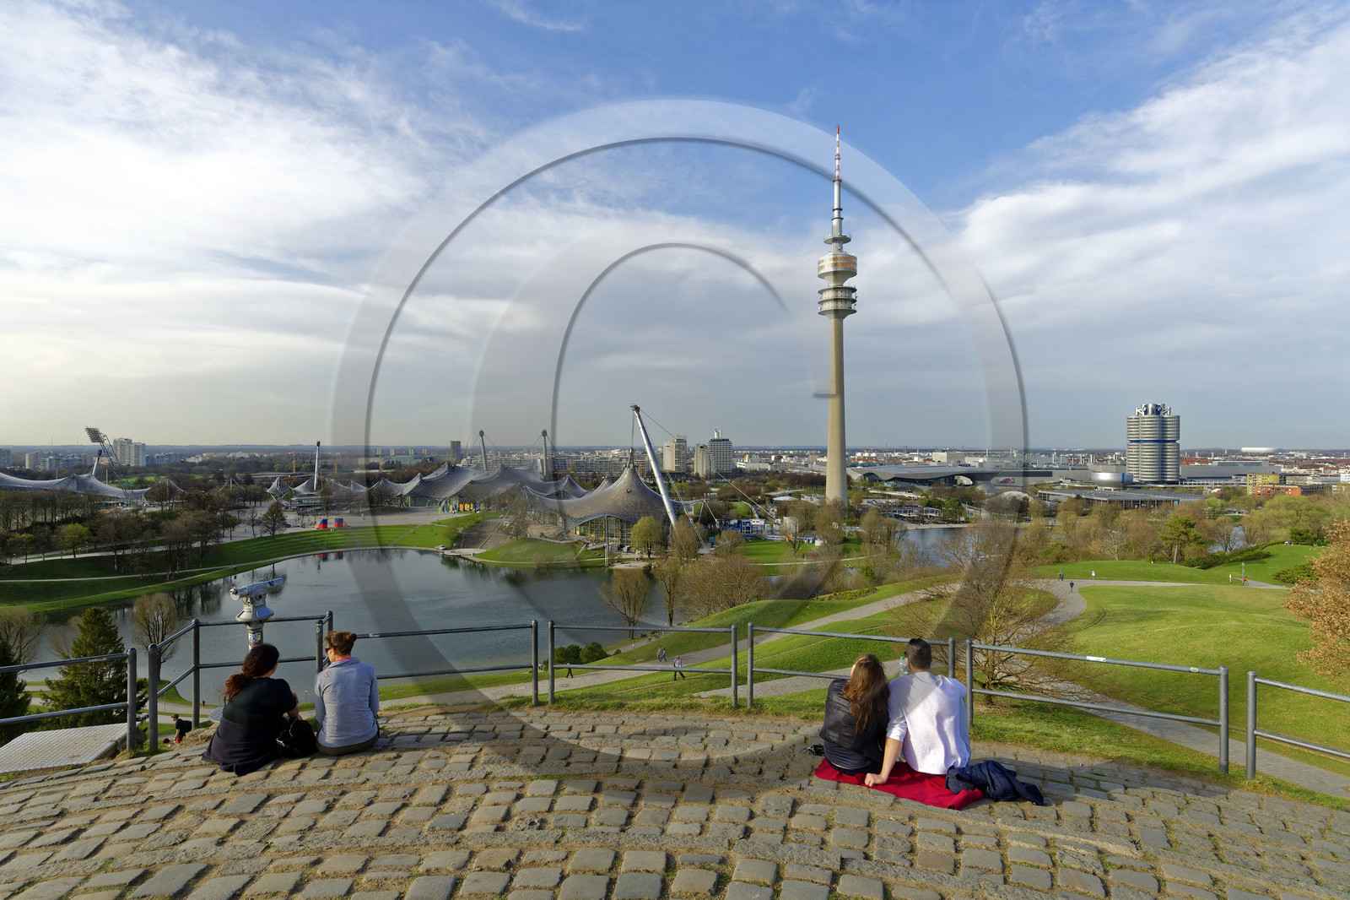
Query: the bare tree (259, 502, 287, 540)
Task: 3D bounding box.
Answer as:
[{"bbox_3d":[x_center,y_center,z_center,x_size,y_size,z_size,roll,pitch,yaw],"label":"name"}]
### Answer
[{"bbox_3d":[-220.310,38.192,391.000,13.200,19.674,13.200,0,0,-29],"label":"bare tree"}]

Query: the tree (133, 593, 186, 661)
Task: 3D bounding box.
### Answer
[{"bbox_3d":[-123.478,44.532,170.000,10.500,21.134,10.500,0,1,-36],"label":"tree"}]

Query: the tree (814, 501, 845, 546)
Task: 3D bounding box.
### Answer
[{"bbox_3d":[77.660,37.350,358.000,14.840,24.900,14.000,0,0,0],"label":"tree"}]

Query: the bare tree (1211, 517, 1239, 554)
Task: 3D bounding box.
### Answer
[{"bbox_3d":[278.276,43.688,360.000,12.000,20.246,12.000,0,1,38],"label":"bare tree"}]

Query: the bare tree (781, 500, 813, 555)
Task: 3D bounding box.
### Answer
[{"bbox_3d":[58.750,37.710,342.000,15.700,26.830,14.500,0,0,0],"label":"bare tree"}]

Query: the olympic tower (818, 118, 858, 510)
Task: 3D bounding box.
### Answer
[{"bbox_3d":[122.630,-96.970,536.000,28.600,290.500,28.600,0,0,0],"label":"olympic tower"}]

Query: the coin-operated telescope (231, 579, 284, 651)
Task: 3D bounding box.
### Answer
[{"bbox_3d":[-4.280,2.090,7.280,0.370,1.580,0.600,0,0,23],"label":"coin-operated telescope"}]

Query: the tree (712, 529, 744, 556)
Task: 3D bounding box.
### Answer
[{"bbox_3d":[25.620,44.010,336.000,14.930,14.420,14.000,0,0,0],"label":"tree"}]

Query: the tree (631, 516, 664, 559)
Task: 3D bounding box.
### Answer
[{"bbox_3d":[-13.617,42.367,347.000,15.000,21.055,15.000,0,0,-2],"label":"tree"}]

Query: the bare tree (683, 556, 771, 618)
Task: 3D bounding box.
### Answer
[{"bbox_3d":[15.870,42.680,221.000,26.840,20.610,21.000,0,0,0],"label":"bare tree"}]

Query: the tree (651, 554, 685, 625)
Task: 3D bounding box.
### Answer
[{"bbox_3d":[-1.981,43.894,223.000,10.500,22.442,10.500,0,0,0],"label":"tree"}]

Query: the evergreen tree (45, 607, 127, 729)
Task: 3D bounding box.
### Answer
[{"bbox_3d":[-36.617,15.151,45.000,5.600,10.456,5.600,0,1,-39],"label":"evergreen tree"}]

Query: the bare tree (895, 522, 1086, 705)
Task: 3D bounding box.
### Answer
[{"bbox_3d":[11.090,5.680,25.000,6.120,6.470,6.200,0,0,0],"label":"bare tree"}]

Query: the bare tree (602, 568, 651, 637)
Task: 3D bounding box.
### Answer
[{"bbox_3d":[-13.760,43.420,202.000,14.060,19.880,13.500,0,0,0],"label":"bare tree"}]

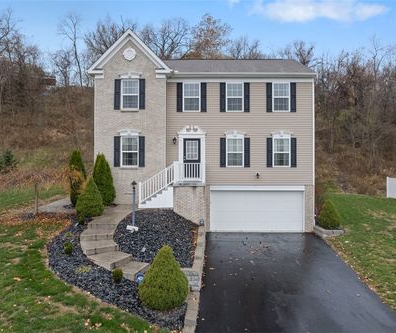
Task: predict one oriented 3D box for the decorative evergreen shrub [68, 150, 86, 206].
[{"bbox_3d":[-6.000,0.570,15.200,0.980,2.750,0.950,0,-1,0],"label":"decorative evergreen shrub"}]

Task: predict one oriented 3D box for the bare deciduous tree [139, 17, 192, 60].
[{"bbox_3d":[-4.800,-17.100,45.000,7.500,9.800,7.000,0,-1,0],"label":"bare deciduous tree"}]

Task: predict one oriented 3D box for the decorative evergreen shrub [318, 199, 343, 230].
[{"bbox_3d":[6.830,2.450,15.700,1.250,1.580,1.220,0,-1,0],"label":"decorative evergreen shrub"}]

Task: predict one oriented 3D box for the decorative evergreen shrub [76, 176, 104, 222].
[{"bbox_3d":[-4.250,1.230,12.100,1.120,1.700,1.100,0,-1,0],"label":"decorative evergreen shrub"}]

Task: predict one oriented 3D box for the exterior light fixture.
[{"bbox_3d":[-2.380,1.370,11.300,0.310,1.780,0.290,0,-1,0],"label":"exterior light fixture"}]

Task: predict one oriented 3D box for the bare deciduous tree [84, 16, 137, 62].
[{"bbox_3d":[-12.900,-17.100,45.000,7.700,9.800,7.200,0,-1,0],"label":"bare deciduous tree"}]

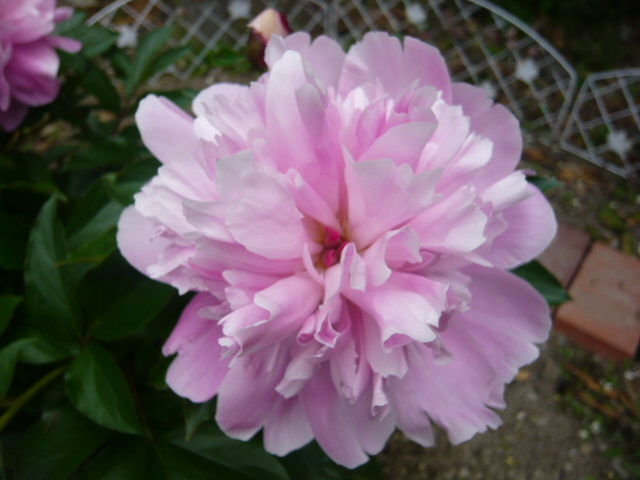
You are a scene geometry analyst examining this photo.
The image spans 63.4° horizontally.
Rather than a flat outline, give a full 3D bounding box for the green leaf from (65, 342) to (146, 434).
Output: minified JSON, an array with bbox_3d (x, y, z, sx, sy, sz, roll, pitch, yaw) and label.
[{"bbox_3d":[-0.141,0.097,0.340,0.037,0.018,0.072,-35,85,-14],"label":"green leaf"}]

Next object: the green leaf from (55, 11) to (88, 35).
[{"bbox_3d":[-0.255,-0.222,0.530,0.048,0.013,0.030,-34,69,-23],"label":"green leaf"}]

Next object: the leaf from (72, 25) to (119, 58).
[{"bbox_3d":[-0.228,-0.198,0.520,0.055,0.014,0.034,-13,56,-16],"label":"leaf"}]

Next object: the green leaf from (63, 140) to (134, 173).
[{"bbox_3d":[-0.193,-0.073,0.450,0.066,0.015,0.035,-23,42,-14],"label":"green leaf"}]

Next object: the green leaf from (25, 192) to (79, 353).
[{"bbox_3d":[-0.181,0.023,0.350,0.040,0.020,0.108,-7,77,-17],"label":"green leaf"}]

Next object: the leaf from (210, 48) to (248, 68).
[{"bbox_3d":[-0.088,-0.175,0.500,0.036,0.010,0.024,5,45,5],"label":"leaf"}]

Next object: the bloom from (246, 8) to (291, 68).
[{"bbox_3d":[-0.044,-0.167,0.430,0.037,0.048,0.037,0,46,0],"label":"bloom"}]

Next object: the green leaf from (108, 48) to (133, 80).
[{"bbox_3d":[-0.200,-0.176,0.520,0.022,0.012,0.042,-21,69,-30],"label":"green leaf"}]

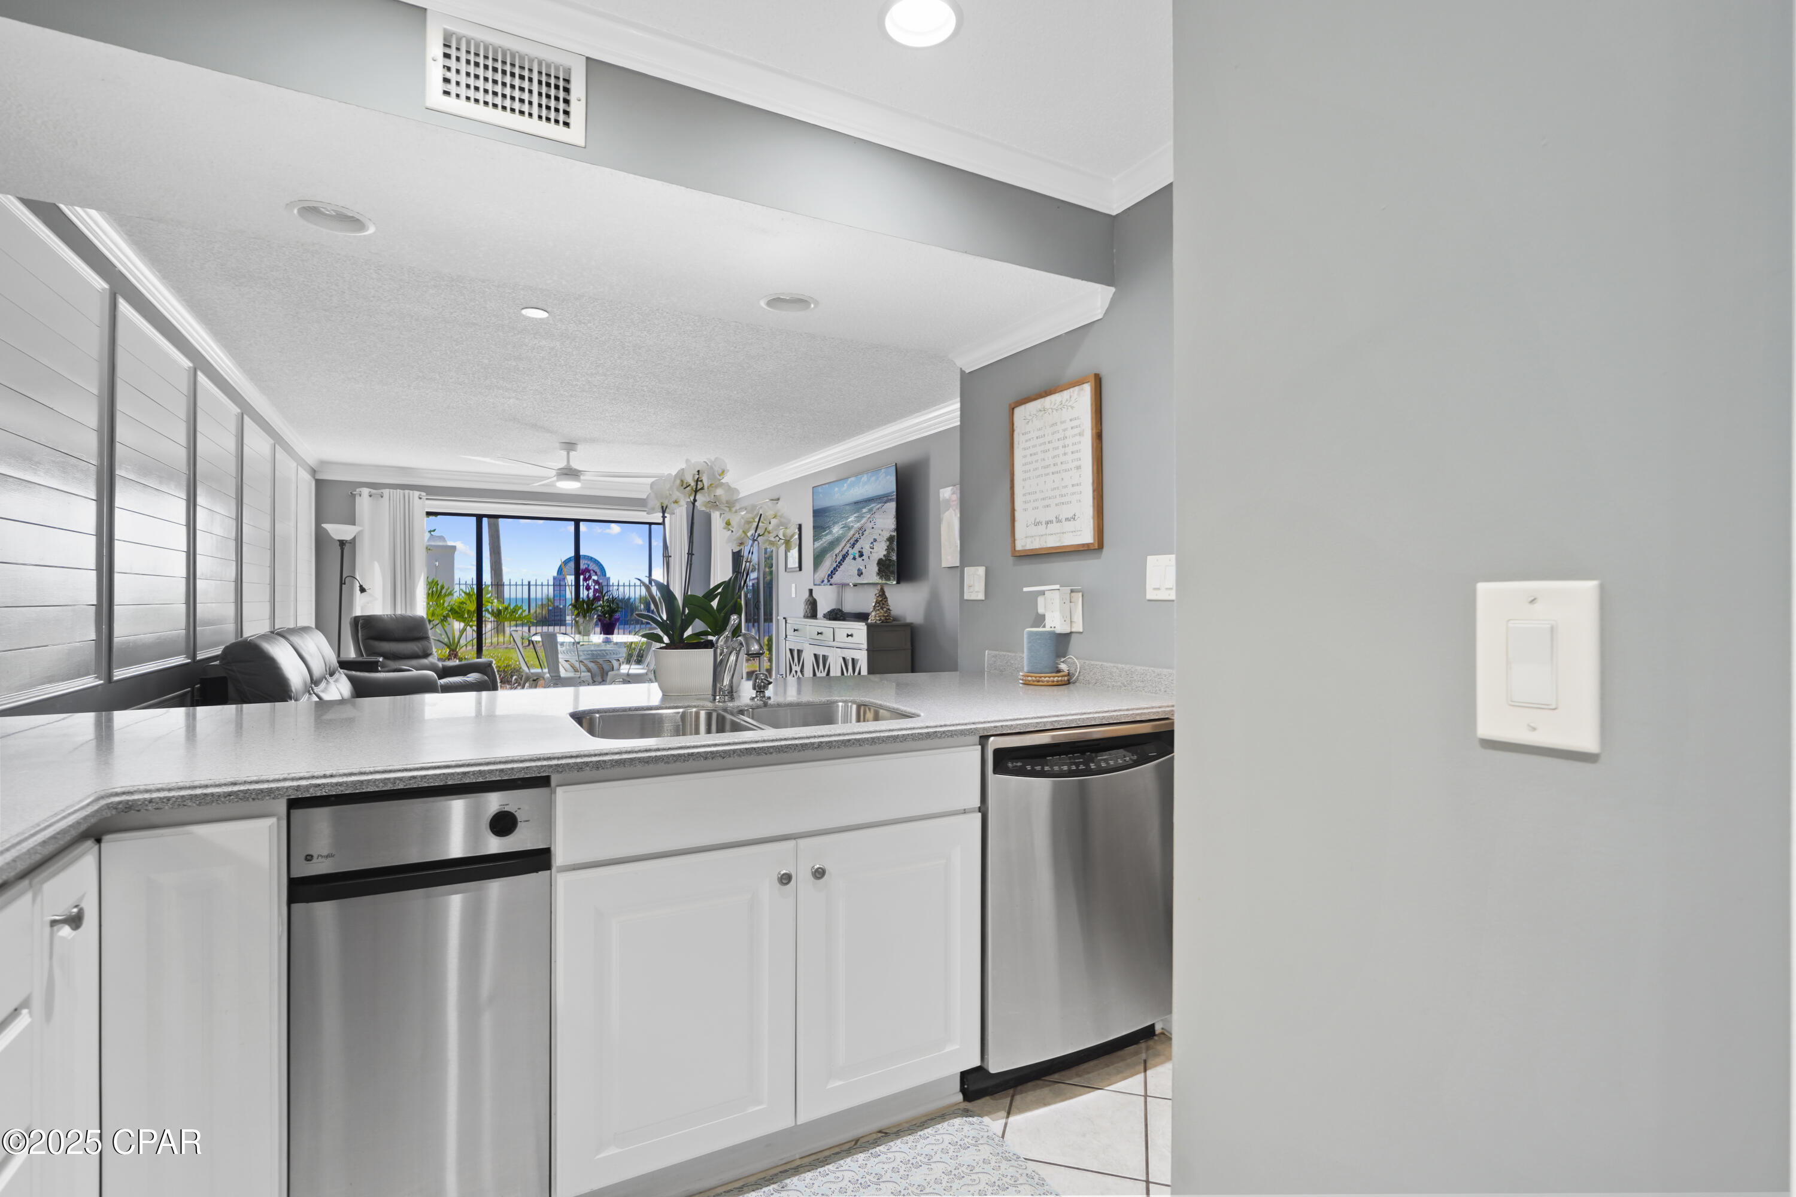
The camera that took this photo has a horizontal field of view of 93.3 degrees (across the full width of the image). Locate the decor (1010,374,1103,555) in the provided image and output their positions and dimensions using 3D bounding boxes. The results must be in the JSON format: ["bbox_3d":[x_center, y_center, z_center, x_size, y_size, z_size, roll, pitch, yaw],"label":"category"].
[{"bbox_3d":[0.512,-0.412,2.765,0.030,0.530,0.435,0,0,-29],"label":"decor"}]

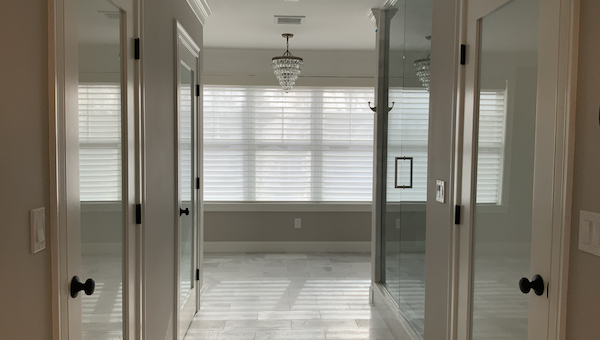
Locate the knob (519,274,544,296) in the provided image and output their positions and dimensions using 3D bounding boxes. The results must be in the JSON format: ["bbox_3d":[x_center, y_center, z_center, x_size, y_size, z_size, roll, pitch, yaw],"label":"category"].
[{"bbox_3d":[0.770,0.387,1.682,0.062,0.067,0.067,1,3,-3],"label":"knob"}]

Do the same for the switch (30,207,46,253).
[{"bbox_3d":[-0.713,0.164,1.371,0.011,0.115,0.071,1,3,-3],"label":"switch"}]

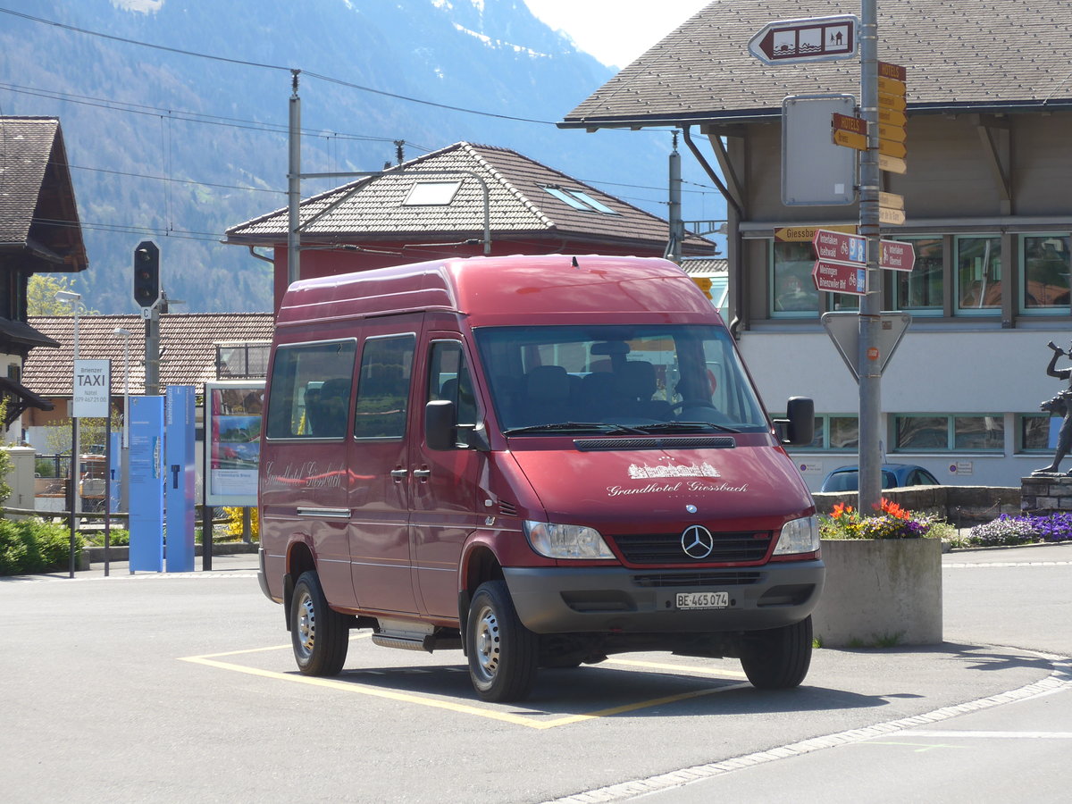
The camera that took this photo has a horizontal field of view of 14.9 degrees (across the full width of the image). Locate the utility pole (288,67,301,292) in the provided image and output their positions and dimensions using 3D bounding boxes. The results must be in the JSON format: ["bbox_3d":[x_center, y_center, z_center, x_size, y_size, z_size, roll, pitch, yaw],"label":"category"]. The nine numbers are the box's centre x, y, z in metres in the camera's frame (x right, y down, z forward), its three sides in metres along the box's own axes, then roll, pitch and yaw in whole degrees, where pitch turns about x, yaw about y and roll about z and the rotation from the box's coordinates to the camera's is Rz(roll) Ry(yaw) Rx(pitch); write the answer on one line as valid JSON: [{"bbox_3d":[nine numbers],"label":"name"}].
[{"bbox_3d":[-4.960,-2.355,84.018,0.240,8.930,0.240,0,0,21],"label":"utility pole"}]

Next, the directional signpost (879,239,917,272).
[{"bbox_3d":[2.588,-1.043,29.200,0.030,0.200,0.750,0,0,18],"label":"directional signpost"}]

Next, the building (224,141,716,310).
[{"bbox_3d":[-1.364,-2.308,111.332,9.300,9.100,14.200,0,0,21],"label":"building"}]

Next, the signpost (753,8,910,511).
[{"bbox_3d":[2.136,-1.051,28.700,1.120,3.700,0.800,0,0,12],"label":"signpost"}]

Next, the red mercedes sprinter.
[{"bbox_3d":[-0.038,0.374,24.606,2.010,2.620,5.420,-1,0,-20],"label":"red mercedes sprinter"}]

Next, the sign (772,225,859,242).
[{"bbox_3d":[2.000,-1.199,29.100,0.680,0.105,0.030,0,0,28],"label":"sign"}]

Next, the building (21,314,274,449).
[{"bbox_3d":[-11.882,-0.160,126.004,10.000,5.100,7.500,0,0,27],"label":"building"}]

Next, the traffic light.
[{"bbox_3d":[-7.154,-2.352,75.000,0.490,1.240,0.300,0,0,18],"label":"traffic light"}]

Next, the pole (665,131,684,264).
[{"bbox_3d":[3.364,-2.178,99.017,0.260,8.780,0.260,0,0,21],"label":"pole"}]

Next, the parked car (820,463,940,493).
[{"bbox_3d":[5.850,1.729,67.390,1.660,1.440,3.850,0,0,20],"label":"parked car"}]

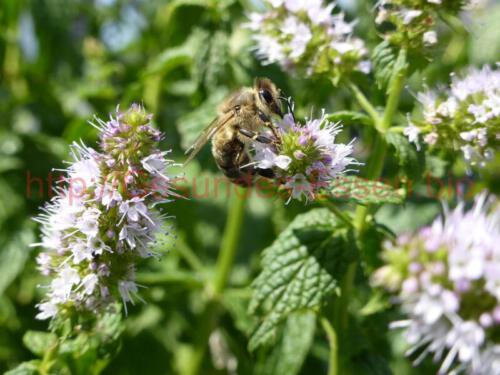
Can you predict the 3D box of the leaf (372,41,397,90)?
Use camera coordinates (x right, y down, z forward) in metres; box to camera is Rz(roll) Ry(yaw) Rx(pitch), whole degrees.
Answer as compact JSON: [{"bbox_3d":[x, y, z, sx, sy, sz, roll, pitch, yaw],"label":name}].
[{"bbox_3d":[0.019,-0.017,0.125,0.003,0.007,0.003,8,6,14],"label":"leaf"}]

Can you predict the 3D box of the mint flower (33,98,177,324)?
[{"bbox_3d":[-0.016,0.003,0.100,0.015,0.025,0.015,14,9,0],"label":"mint flower"}]

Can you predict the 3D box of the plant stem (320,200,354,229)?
[{"bbox_3d":[0.012,0.004,0.120,0.006,0.001,0.001,39,0,-9],"label":"plant stem"}]

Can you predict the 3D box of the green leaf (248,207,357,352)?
[{"bbox_3d":[0.007,0.013,0.120,0.012,0.021,0.007,31,-16,3],"label":"green leaf"}]

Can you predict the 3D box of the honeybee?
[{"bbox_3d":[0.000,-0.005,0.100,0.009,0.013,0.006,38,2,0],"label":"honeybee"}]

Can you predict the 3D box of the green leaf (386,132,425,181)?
[{"bbox_3d":[0.019,-0.004,0.108,0.004,0.007,0.003,-31,-7,-29],"label":"green leaf"}]

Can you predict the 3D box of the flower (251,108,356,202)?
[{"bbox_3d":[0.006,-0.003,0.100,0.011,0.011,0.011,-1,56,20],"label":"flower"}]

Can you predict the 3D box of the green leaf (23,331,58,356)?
[{"bbox_3d":[-0.029,0.021,0.121,0.004,0.003,0.002,-6,15,-1],"label":"green leaf"}]

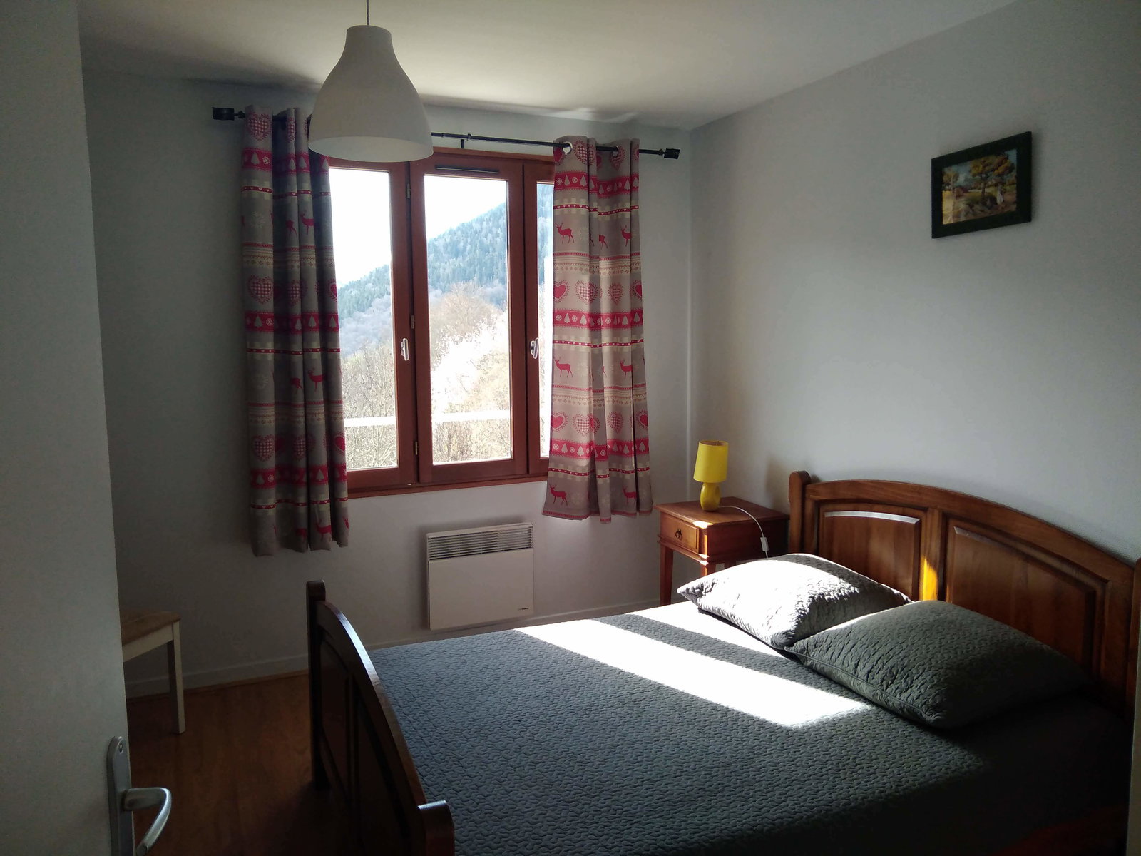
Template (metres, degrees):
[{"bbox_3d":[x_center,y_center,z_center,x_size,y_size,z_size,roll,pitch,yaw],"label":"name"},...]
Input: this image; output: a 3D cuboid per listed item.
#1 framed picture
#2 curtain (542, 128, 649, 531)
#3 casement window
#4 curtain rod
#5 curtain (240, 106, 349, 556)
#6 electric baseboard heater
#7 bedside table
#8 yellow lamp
[{"bbox_3d":[1.352,-0.788,3.041,0.022,0.273,0.396,-3,4,-25],"label":"framed picture"},{"bbox_3d":[0.146,-0.455,4.397,0.530,1.795,0.150,-3,6,-25],"label":"curtain"},{"bbox_3d":[-0.464,-0.484,4.244,1.725,1.533,0.090,-3,6,-25],"label":"casement window"},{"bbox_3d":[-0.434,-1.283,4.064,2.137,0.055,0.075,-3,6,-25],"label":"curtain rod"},{"bbox_3d":[-1.138,-0.384,3.807,0.365,1.792,0.150,-3,6,-25],"label":"curtain"},{"bbox_3d":[-0.420,0.683,4.291,0.501,0.433,0.080,-3,6,-25],"label":"electric baseboard heater"},{"bbox_3d":[0.676,0.698,4.160,0.423,0.660,0.490,-3,6,-25],"label":"bedside table"},{"bbox_3d":[0.644,0.214,4.159,0.153,0.303,0.153,-1,5,0],"label":"yellow lamp"}]

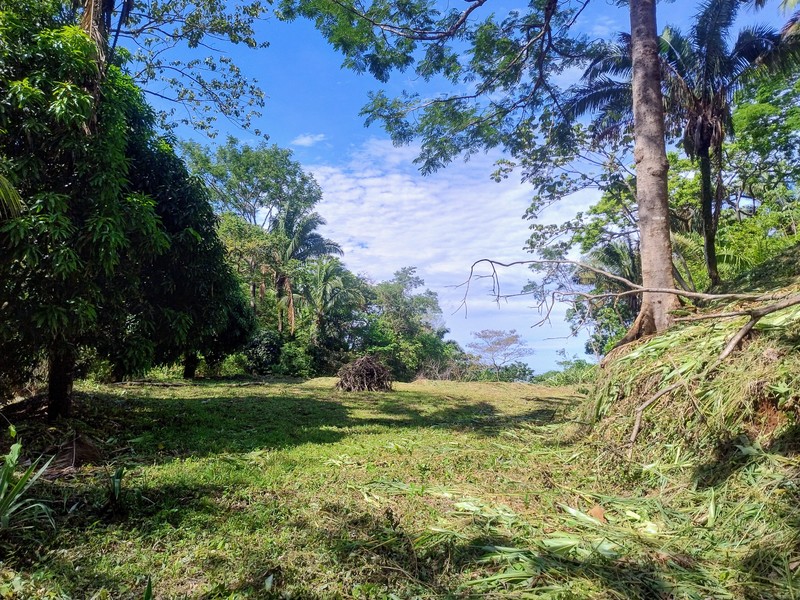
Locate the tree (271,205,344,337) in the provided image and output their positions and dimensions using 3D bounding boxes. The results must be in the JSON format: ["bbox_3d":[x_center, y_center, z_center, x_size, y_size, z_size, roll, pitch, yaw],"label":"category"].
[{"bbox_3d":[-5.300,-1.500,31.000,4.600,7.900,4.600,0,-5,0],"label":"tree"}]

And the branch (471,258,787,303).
[{"bbox_3d":[3.130,-0.270,7.800,4.400,0.650,1.100,0,-5,0],"label":"branch"}]

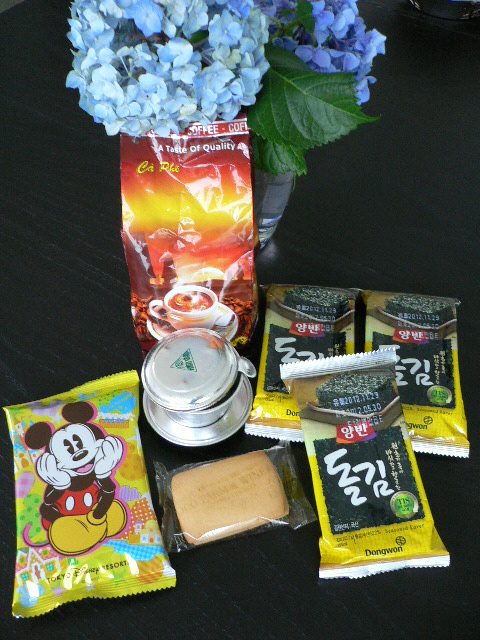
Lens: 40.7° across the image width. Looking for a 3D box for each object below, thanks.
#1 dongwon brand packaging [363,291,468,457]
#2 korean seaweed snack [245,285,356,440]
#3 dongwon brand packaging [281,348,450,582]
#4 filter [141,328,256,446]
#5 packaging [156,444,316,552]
[{"bbox_3d":[0.149,0.040,0.569,0.092,0.019,0.158,6,52,6],"label":"dongwon brand packaging"},{"bbox_3d":[0.059,0.034,0.574,0.092,0.019,0.158,4,52,4],"label":"korean seaweed snack"},{"bbox_3d":[0.091,0.108,0.496,0.092,0.019,0.158,-8,68,-6],"label":"dongwon brand packaging"},{"bbox_3d":[-0.034,0.052,0.535,0.094,0.060,0.092,-6,52,-4],"label":"filter"},{"bbox_3d":[-0.008,0.133,0.501,0.110,0.014,0.070,-15,53,-11],"label":"packaging"}]

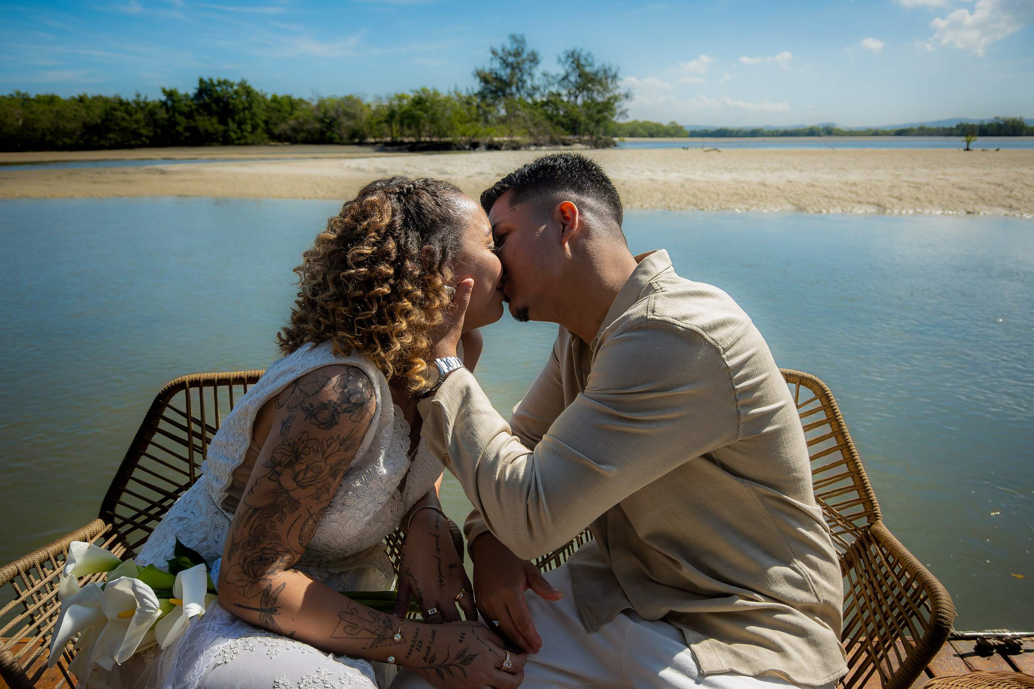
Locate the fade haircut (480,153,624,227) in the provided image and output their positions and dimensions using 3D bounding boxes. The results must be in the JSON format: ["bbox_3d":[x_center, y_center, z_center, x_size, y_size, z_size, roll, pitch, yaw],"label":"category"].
[{"bbox_3d":[0.052,-0.221,1.121,0.195,0.120,0.165,-10,15,5],"label":"fade haircut"}]

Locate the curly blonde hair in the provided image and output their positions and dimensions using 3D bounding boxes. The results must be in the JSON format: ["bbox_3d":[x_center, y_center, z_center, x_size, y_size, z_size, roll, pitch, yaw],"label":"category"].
[{"bbox_3d":[-0.209,-0.086,1.106,0.260,0.295,0.250,-9,17,-18],"label":"curly blonde hair"}]

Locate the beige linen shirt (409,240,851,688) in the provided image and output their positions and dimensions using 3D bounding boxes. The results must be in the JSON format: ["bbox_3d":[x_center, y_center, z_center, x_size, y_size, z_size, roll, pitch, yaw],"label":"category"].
[{"bbox_3d":[0.189,0.209,1.253,0.603,0.694,0.520,-13,15,1],"label":"beige linen shirt"}]

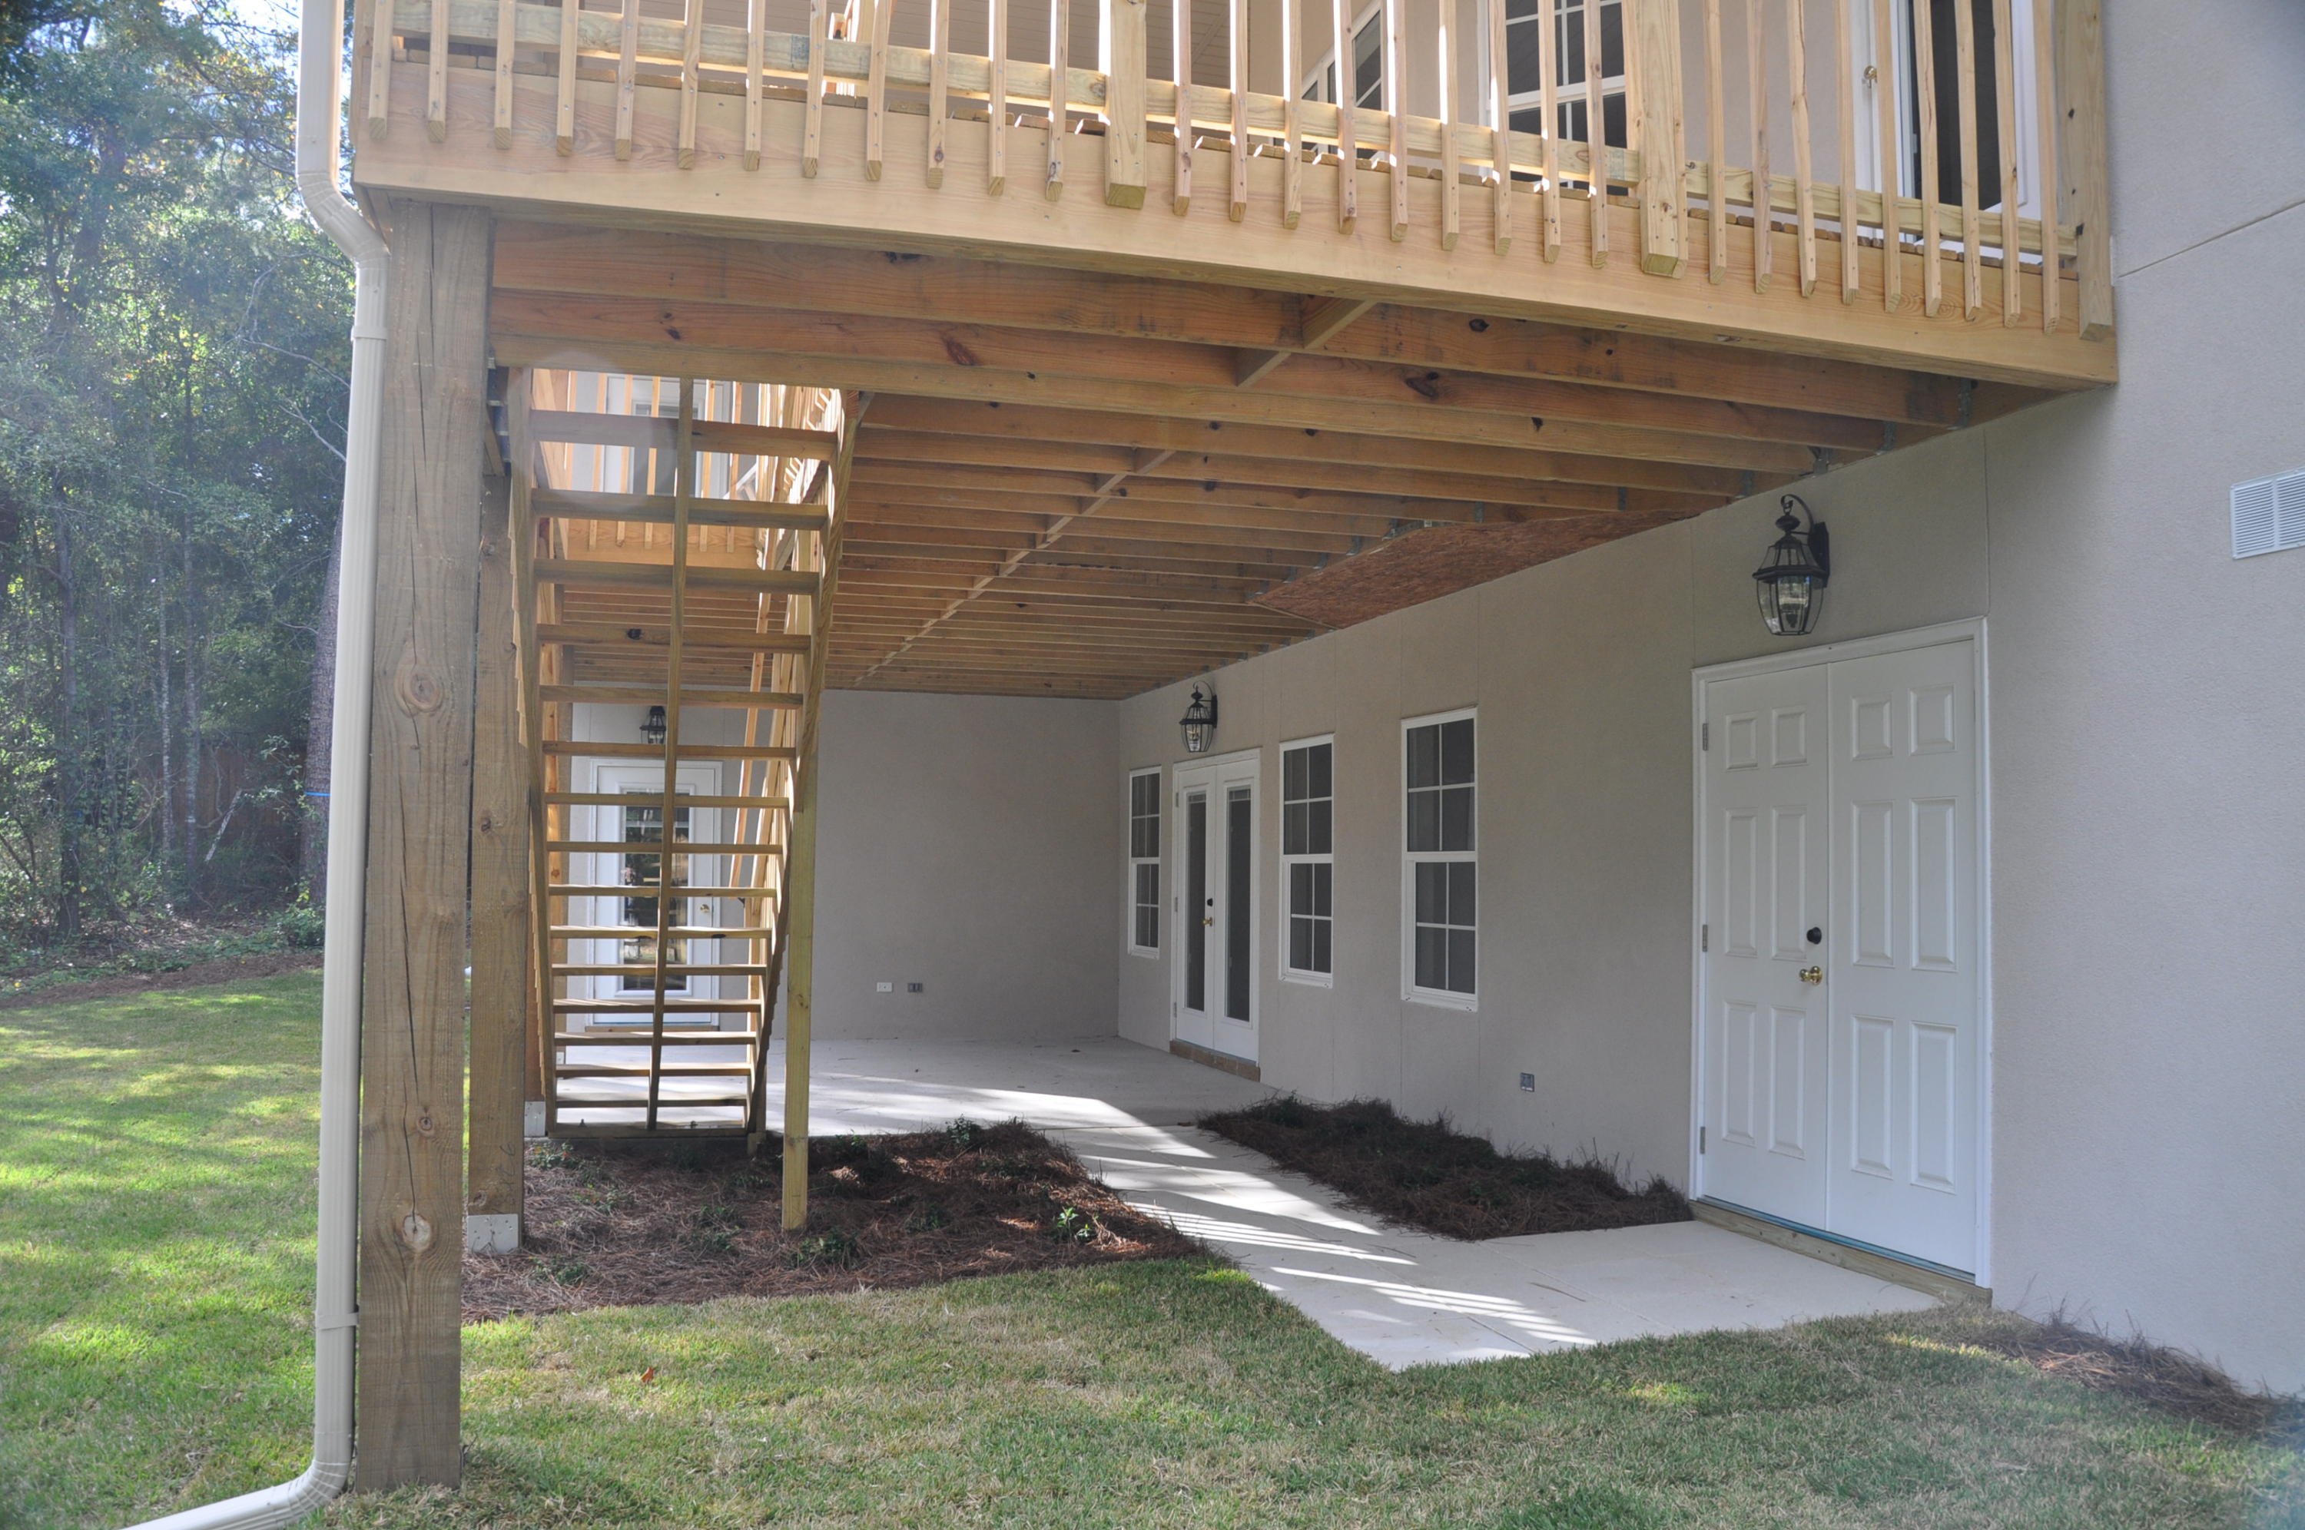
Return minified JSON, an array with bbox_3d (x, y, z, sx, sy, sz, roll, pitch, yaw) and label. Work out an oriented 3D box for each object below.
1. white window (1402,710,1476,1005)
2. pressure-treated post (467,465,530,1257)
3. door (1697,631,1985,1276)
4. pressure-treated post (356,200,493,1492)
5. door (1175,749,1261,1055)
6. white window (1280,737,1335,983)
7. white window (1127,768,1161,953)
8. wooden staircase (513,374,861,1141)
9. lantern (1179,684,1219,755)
[{"bbox_3d":[1.497,0.497,8.975,0.100,1.530,0.900,1,-4,-17],"label":"white window"},{"bbox_3d":[-2.241,0.319,5.961,0.185,2.700,0.185,1,-4,-17],"label":"pressure-treated post"},{"bbox_3d":[2.370,0.623,6.073,0.100,2.060,1.560,1,-4,-17],"label":"door"},{"bbox_3d":[-1.514,0.142,3.576,0.195,2.640,0.195,1,-4,-17],"label":"pressure-treated post"},{"bbox_3d":[0.449,1.008,12.441,0.110,2.120,1.920,1,-4,-17],"label":"door"},{"bbox_3d":[0.965,0.605,10.749,0.100,1.530,0.900,1,-4,-17],"label":"white window"},{"bbox_3d":[-0.050,0.805,14.119,0.100,1.530,0.900,1,-4,-17],"label":"white window"},{"bbox_3d":[-2.064,0.323,7.330,1.120,3.100,4.500,1,-4,-17],"label":"wooden staircase"},{"bbox_3d":[0.329,-0.330,12.437,0.280,0.520,0.250,1,-4,-17],"label":"lantern"}]

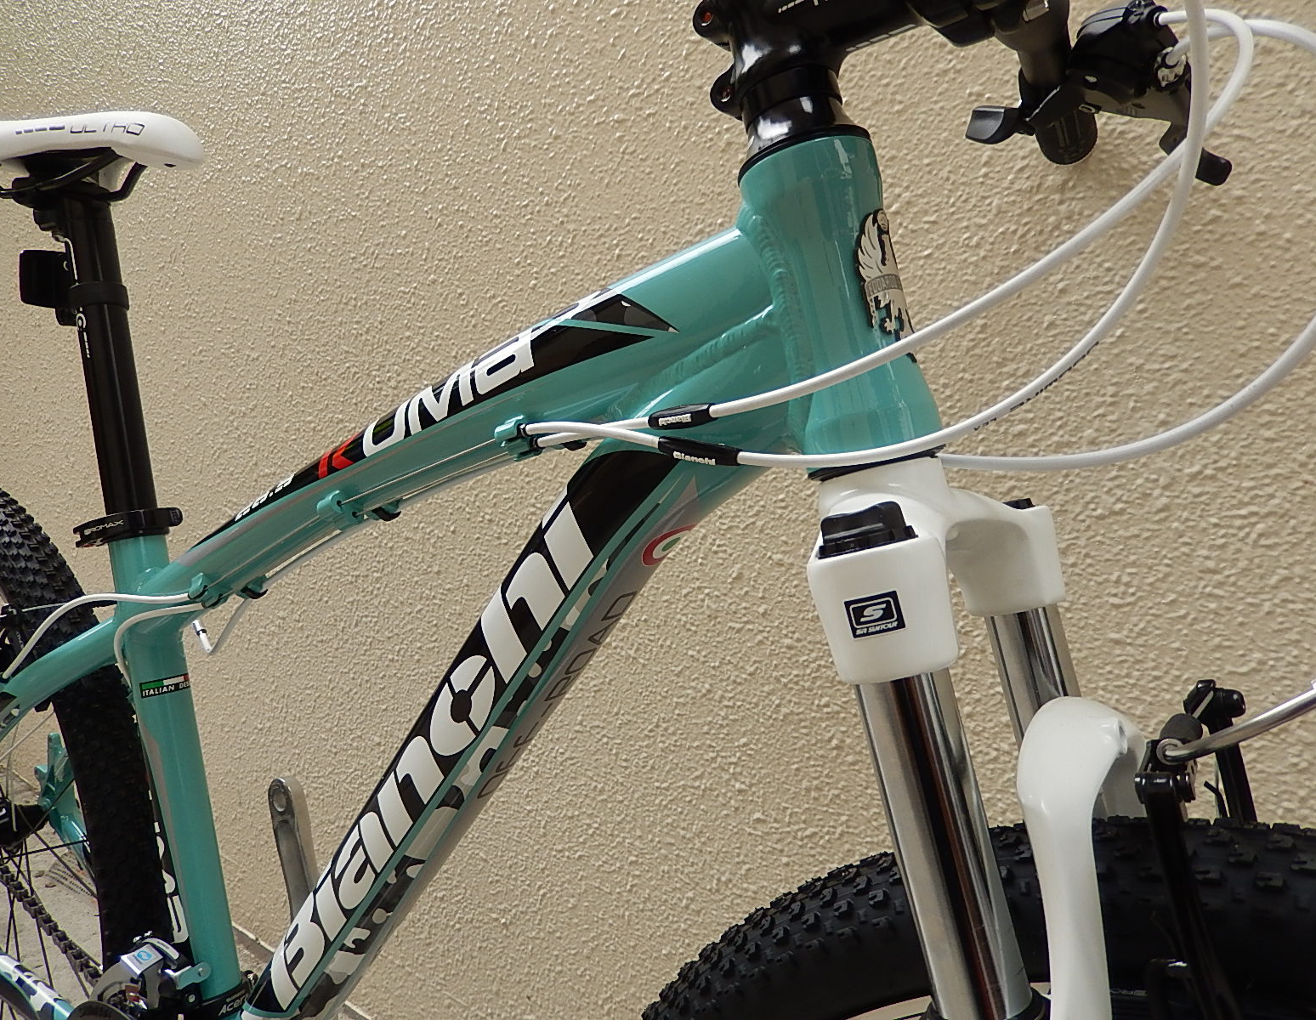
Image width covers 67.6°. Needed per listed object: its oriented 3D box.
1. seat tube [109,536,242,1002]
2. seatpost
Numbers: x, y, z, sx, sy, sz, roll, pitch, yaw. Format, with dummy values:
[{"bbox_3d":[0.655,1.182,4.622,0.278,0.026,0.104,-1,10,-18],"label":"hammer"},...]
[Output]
[{"bbox_3d":[-0.325,0.178,0.668,0.040,0.326,0.035,-12,-1,35],"label":"seat tube"},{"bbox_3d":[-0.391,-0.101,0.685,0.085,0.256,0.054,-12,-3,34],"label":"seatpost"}]

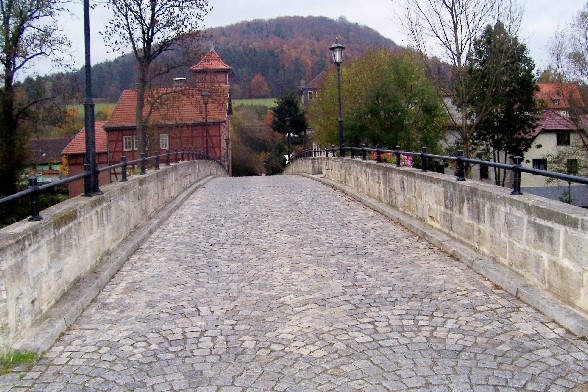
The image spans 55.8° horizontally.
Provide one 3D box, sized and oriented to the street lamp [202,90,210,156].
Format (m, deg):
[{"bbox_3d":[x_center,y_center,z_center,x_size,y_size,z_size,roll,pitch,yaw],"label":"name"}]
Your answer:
[{"bbox_3d":[-4.617,-3.757,29.300,0.440,3.600,0.440,-2,1,0],"label":"street lamp"}]

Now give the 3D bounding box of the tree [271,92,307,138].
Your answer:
[{"bbox_3d":[-0.792,-11.021,80.000,5.000,7.600,5.000,-2,1,0],"label":"tree"}]

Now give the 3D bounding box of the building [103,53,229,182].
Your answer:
[{"bbox_3d":[-12.821,-7.511,59.653,11.600,15.600,9.500,-2,1,2],"label":"building"}]

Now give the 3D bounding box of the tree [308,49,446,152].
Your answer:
[{"bbox_3d":[6.388,-5.924,43.000,10.600,11.300,10.000,-2,1,0],"label":"tree"}]

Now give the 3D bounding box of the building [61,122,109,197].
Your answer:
[{"bbox_3d":[-20.801,-3.797,59.196,4.700,8.600,7.500,-2,1,2],"label":"building"}]

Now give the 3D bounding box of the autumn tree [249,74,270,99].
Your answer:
[{"bbox_3d":[-16.775,-52.998,270.000,10.800,12.200,10.800,-2,1,0],"label":"autumn tree"}]

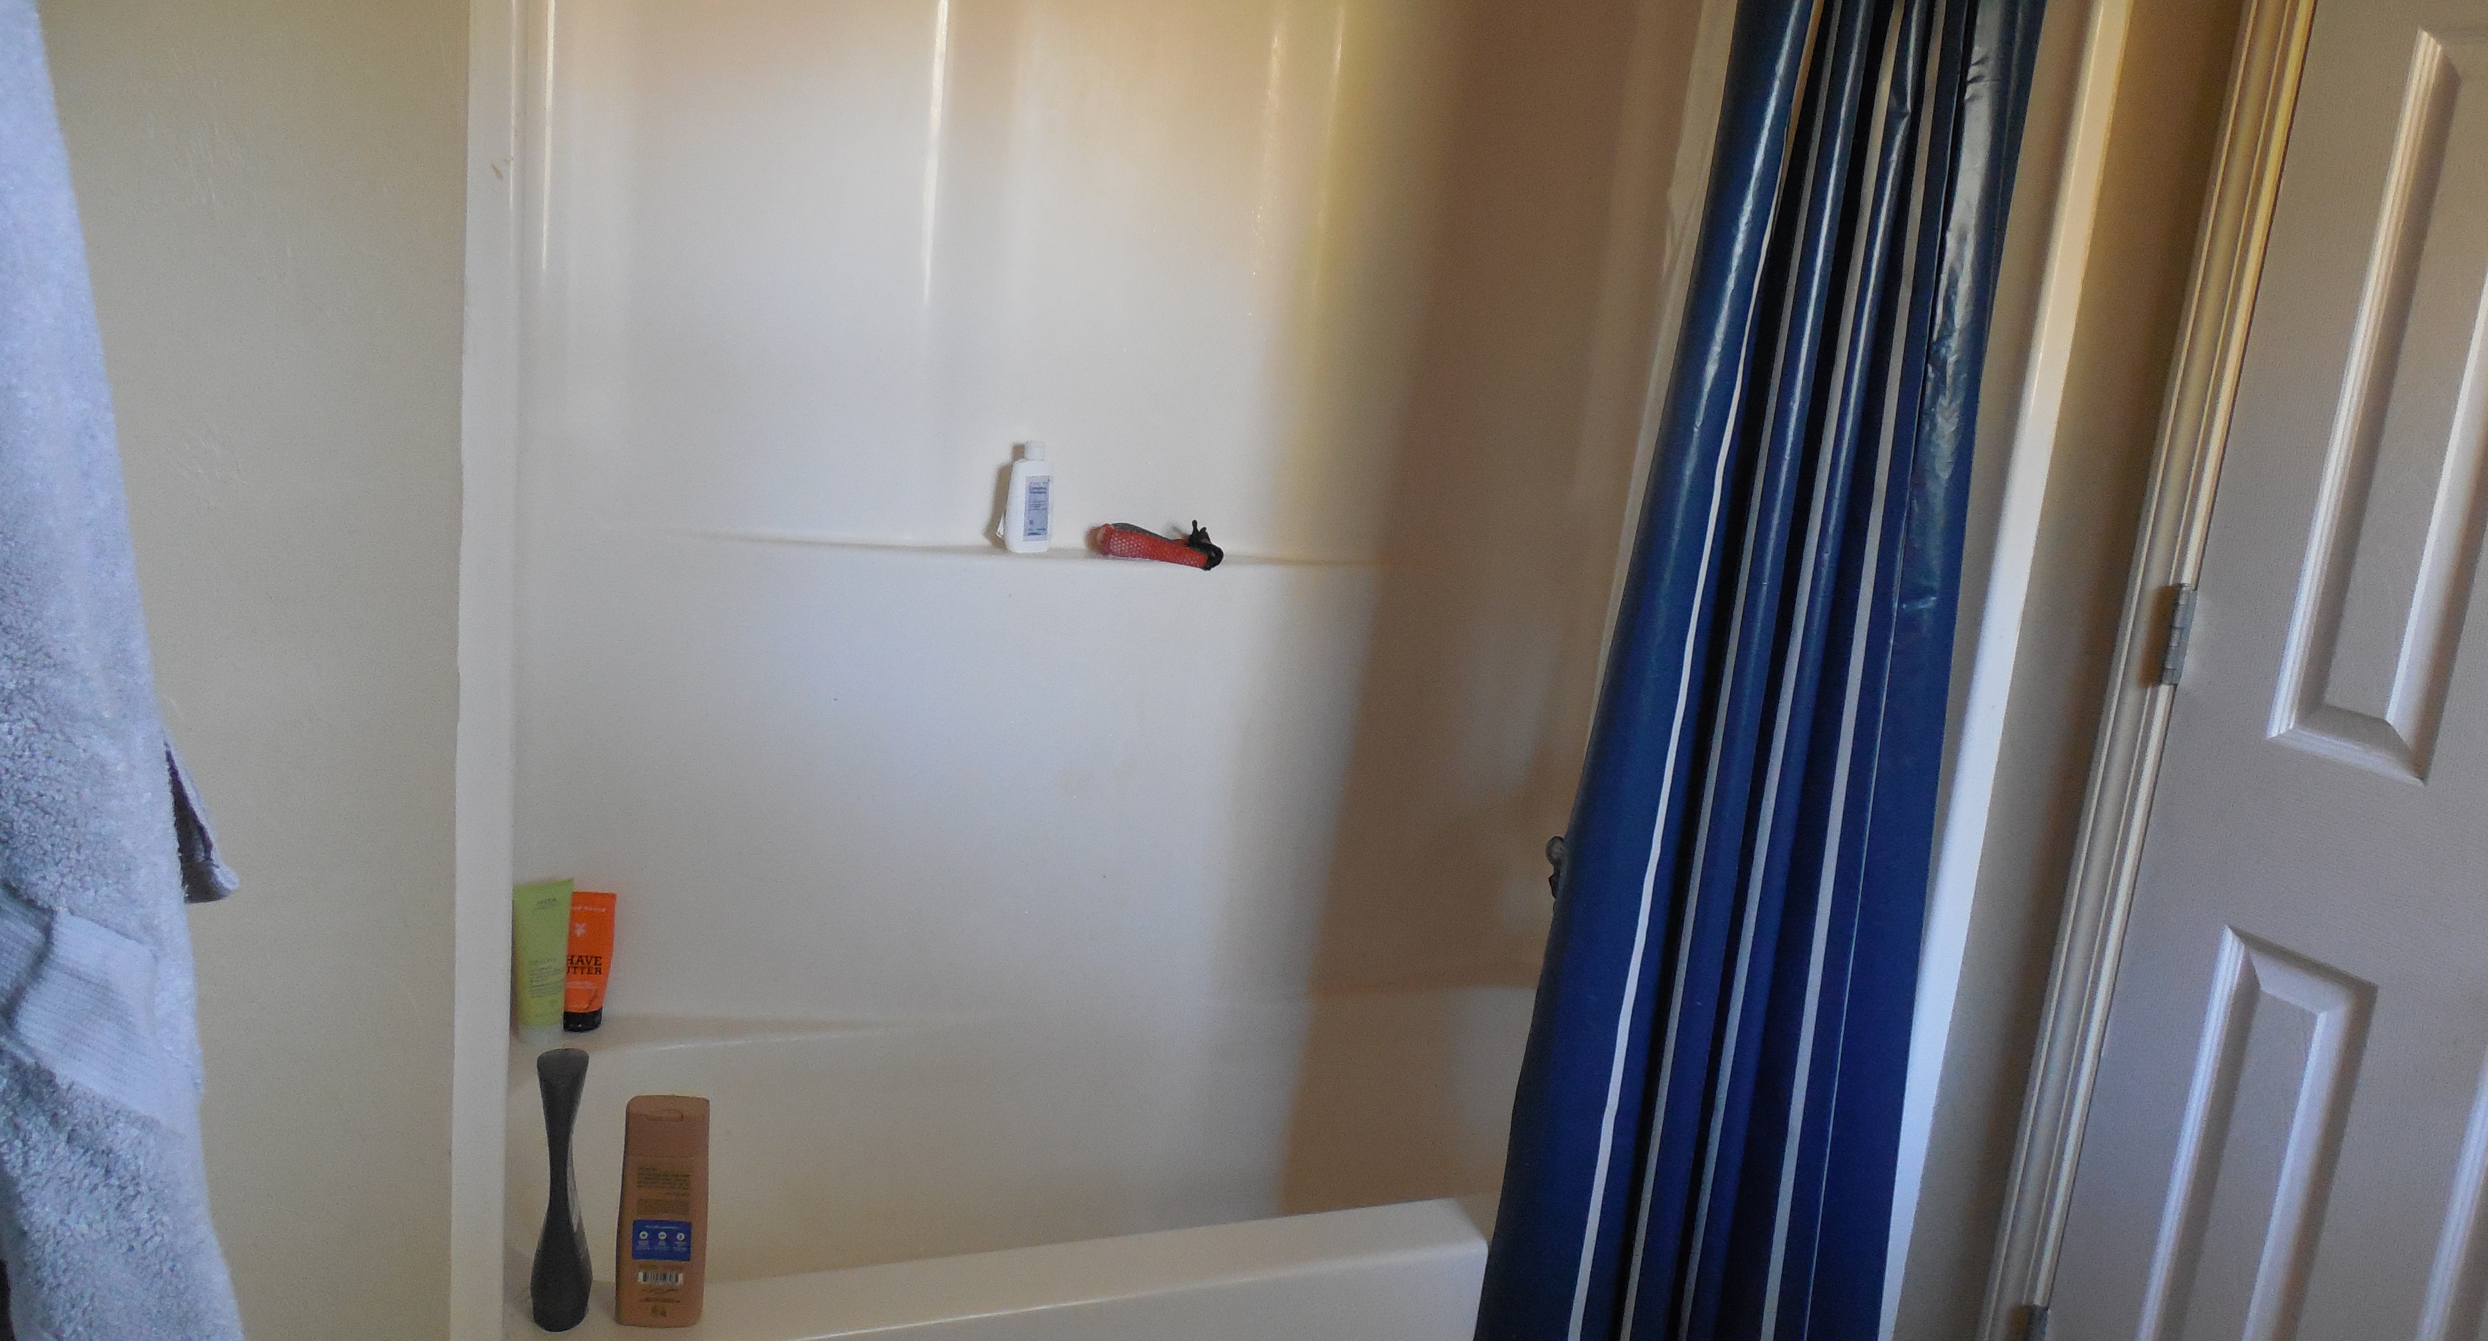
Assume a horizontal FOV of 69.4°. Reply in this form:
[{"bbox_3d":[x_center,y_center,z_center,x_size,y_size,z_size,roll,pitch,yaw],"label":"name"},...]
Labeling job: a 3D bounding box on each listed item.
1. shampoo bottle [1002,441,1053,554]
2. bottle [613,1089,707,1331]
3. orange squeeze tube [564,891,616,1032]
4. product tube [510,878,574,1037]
[{"bbox_3d":[-0.254,-0.204,2.132,0.057,0.132,0.034,-5,15,-42],"label":"shampoo bottle"},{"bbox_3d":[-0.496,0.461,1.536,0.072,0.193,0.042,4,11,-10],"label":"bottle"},{"bbox_3d":[-0.772,0.338,2.093,0.069,0.165,0.044,4,11,-9],"label":"orange squeeze tube"},{"bbox_3d":[-0.802,0.333,2.055,0.047,0.181,0.071,16,15,43],"label":"product tube"}]

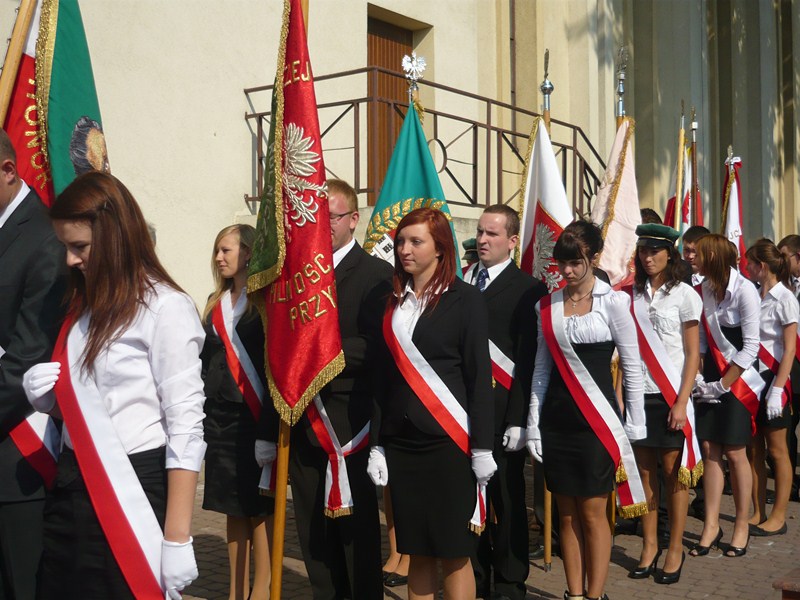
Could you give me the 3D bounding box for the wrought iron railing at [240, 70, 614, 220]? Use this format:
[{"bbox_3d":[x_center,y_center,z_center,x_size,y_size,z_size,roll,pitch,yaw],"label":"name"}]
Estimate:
[{"bbox_3d":[0.544,-1.170,9.900,1.430,1.220,4.400,0,1,36],"label":"wrought iron railing"}]

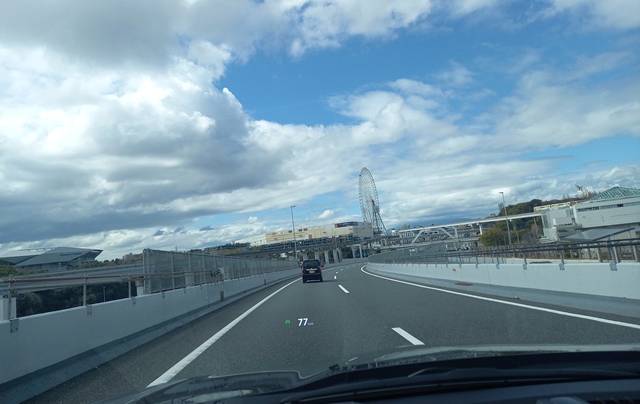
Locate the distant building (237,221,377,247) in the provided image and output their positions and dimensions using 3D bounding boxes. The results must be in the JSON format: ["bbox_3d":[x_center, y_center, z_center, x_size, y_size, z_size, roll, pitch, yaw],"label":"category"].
[{"bbox_3d":[-29.289,58.316,738.126,226.000,25.000,68.000,-11,-9,35],"label":"distant building"}]

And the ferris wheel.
[{"bbox_3d":[88.900,0.346,788.886,34.000,123.000,112.000,-8,-8,22],"label":"ferris wheel"}]

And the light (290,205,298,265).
[{"bbox_3d":[-3.333,4.883,65.000,0.650,8.600,0.300,-5,-8,0],"label":"light"}]

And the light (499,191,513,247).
[{"bbox_3d":[28.897,2.899,72.000,0.650,8.700,0.300,-5,-8,-3],"label":"light"}]

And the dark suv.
[{"bbox_3d":[-0.569,5.380,36.000,1.480,1.700,3.400,-6,-8,2],"label":"dark suv"}]

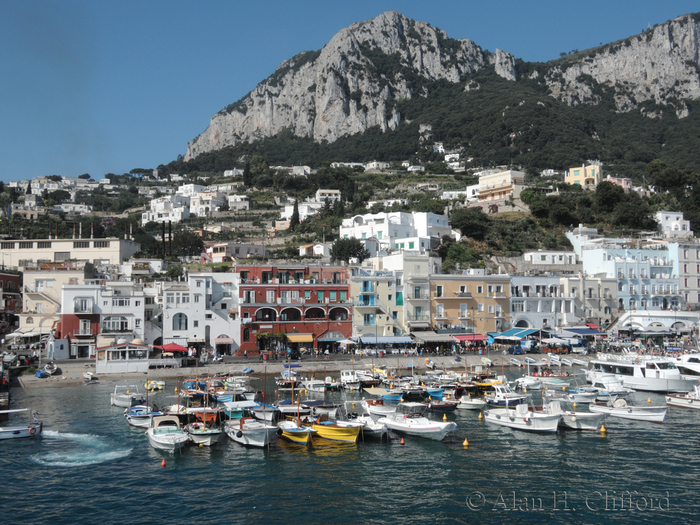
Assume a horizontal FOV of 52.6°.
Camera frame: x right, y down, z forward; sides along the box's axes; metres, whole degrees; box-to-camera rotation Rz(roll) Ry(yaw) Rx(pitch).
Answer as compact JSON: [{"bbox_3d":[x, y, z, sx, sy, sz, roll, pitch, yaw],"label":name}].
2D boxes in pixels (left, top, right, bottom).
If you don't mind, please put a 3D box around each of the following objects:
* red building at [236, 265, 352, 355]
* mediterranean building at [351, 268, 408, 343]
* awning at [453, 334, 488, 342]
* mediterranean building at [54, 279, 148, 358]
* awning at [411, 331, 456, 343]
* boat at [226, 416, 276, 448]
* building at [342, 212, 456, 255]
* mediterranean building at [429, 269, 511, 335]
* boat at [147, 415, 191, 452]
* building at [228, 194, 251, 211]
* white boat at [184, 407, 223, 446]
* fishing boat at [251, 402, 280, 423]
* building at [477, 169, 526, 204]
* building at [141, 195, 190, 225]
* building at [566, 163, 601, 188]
[{"bbox_3d":[-11.565,9.856,145.177,22.200,17.400,11.000,1,-3,-16],"label":"red building"},{"bbox_3d":[5.282,10.507,150.059,11.300,17.215,10.500,1,-4,-11],"label":"mediterranean building"},{"bbox_3d":[24.953,15.639,146.640,6.600,1.200,3.200,1,-3,-16],"label":"awning"},{"bbox_3d":[-48.726,10.960,139.112,16.000,14.800,10.000,1,-3,-18],"label":"mediterranean building"},{"bbox_3d":[17.041,15.119,144.869,8.200,1.900,5.000,1,-3,-16],"label":"awning"},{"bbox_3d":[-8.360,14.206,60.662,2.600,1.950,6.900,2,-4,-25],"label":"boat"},{"bbox_3d":[13.635,-8.518,206.385,22.000,11.819,24.000,-3,-5,40],"label":"building"},{"bbox_3d":[24.558,10.929,155.062,18.500,17.235,11.000,1,-4,-16],"label":"mediterranean building"},{"bbox_3d":[-15.130,14.048,59.568,2.500,2.150,6.100,1,-4,-21],"label":"boat"},{"bbox_3d":[-47.827,-25.708,303.976,8.800,6.100,6.500,-1,-3,10],"label":"building"},{"bbox_3d":[-12.380,13.909,60.983,2.400,2.600,6.300,1,-4,-17],"label":"white boat"},{"bbox_3d":[-8.729,15.162,73.052,2.300,1.650,6.000,1,-4,-20],"label":"fishing boat"},{"bbox_3d":[55.103,-27.446,257.324,8.000,9.770,16.500,2,-4,-33],"label":"building"},{"bbox_3d":[-75.381,-21.168,289.700,19.500,11.000,9.500,-3,-4,38],"label":"building"},{"bbox_3d":[84.889,-31.367,256.191,11.300,8.400,8.000,-2,-4,27],"label":"building"}]

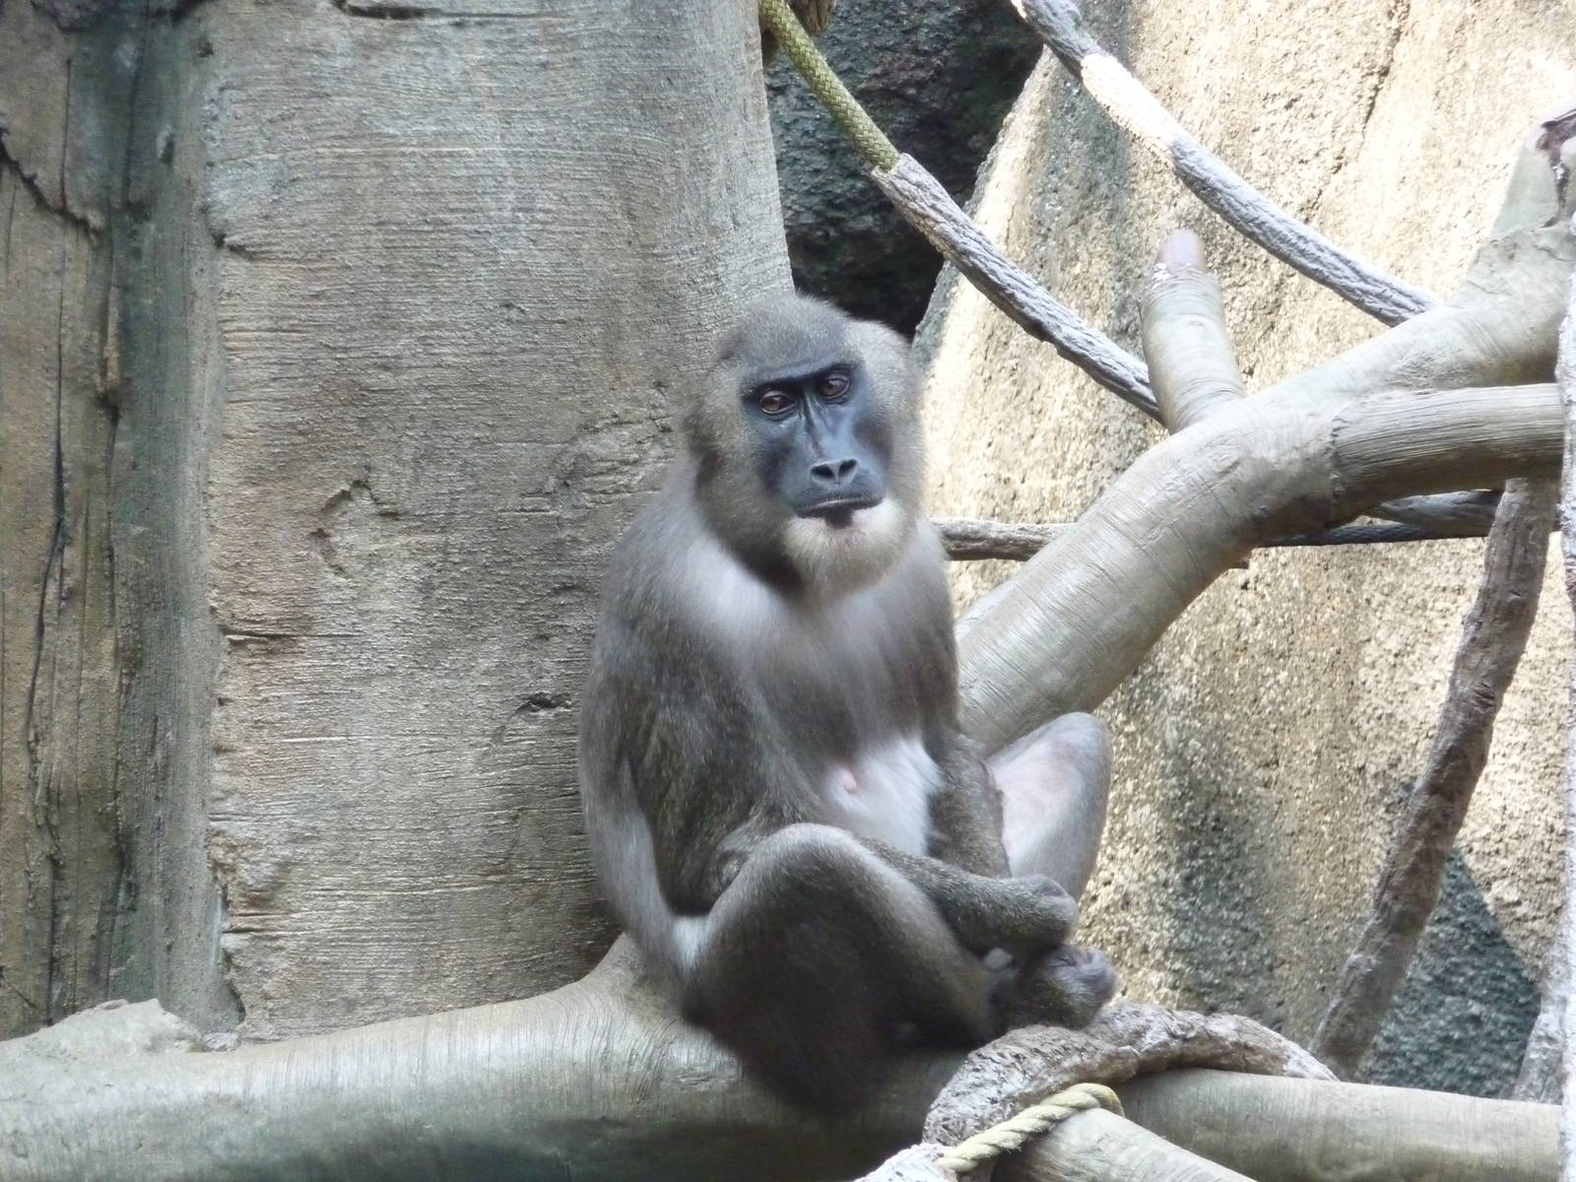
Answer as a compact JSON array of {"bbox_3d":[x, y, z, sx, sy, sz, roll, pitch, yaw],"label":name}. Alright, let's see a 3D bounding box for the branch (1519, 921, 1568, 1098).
[{"bbox_3d":[0.545,0.306,8.400,0.038,0.135,0.038,13,0,0],"label":"branch"}]

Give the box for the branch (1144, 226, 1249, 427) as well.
[{"bbox_3d":[0.282,-0.181,8.100,0.062,0.140,0.064,-8,0,0],"label":"branch"}]

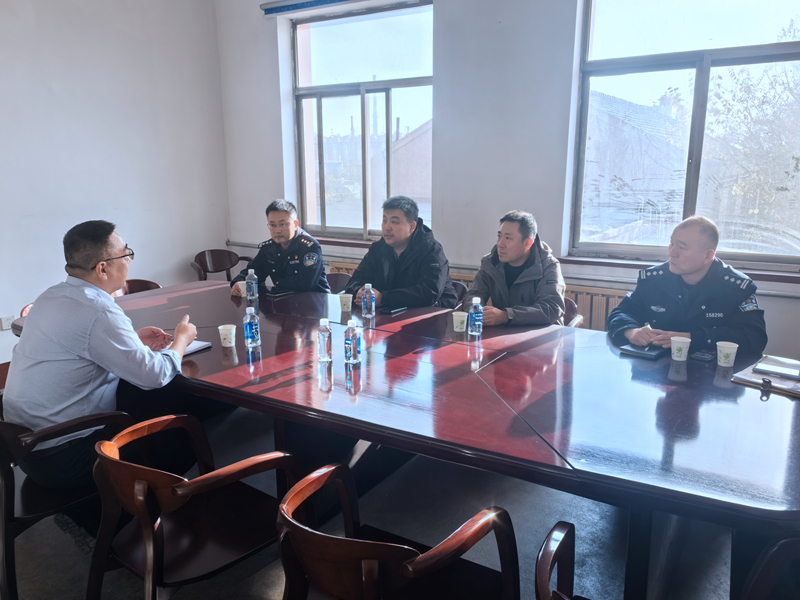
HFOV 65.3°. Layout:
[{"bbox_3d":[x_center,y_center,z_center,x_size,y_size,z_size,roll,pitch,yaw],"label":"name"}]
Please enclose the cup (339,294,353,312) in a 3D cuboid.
[{"bbox_3d":[-0.282,0.017,3.282,0.073,0.080,0.073,-1,12,-5],"label":"cup"}]

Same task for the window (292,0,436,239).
[{"bbox_3d":[-0.270,-1.423,5.181,1.478,1.841,0.100,7,14,31],"label":"window"}]

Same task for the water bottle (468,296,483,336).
[{"bbox_3d":[0.346,0.075,2.822,0.065,0.162,0.065,1,12,7],"label":"water bottle"}]

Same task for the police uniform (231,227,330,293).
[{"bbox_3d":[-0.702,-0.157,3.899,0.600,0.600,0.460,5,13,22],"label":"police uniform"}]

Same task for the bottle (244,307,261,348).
[{"bbox_3d":[-0.614,0.111,2.597,0.064,0.160,0.064,0,13,0],"label":"bottle"}]

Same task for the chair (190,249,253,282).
[{"bbox_3d":[-1.419,0.003,5.222,0.550,0.790,0.550,-8,15,-33],"label":"chair"}]

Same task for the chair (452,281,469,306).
[{"bbox_3d":[0.168,0.286,3.796,0.550,0.790,0.550,9,15,34],"label":"chair"}]

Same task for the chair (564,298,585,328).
[{"bbox_3d":[0.725,0.379,3.381,0.550,0.790,0.550,9,15,34],"label":"chair"}]

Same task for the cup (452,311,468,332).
[{"bbox_3d":[0.272,0.102,2.819,0.072,0.079,0.072,0,13,0],"label":"cup"}]

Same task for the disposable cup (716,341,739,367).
[{"bbox_3d":[1.227,0.206,2.344,0.072,0.079,0.072,9,15,34],"label":"disposable cup"}]

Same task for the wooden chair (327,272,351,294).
[{"bbox_3d":[-0.492,0.234,4.033,0.550,0.790,0.550,9,15,34],"label":"wooden chair"}]

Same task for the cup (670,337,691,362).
[{"bbox_3d":[1.110,0.195,2.453,0.074,0.080,0.074,6,13,25],"label":"cup"}]

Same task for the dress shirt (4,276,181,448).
[{"bbox_3d":[-1.117,0.174,2.221,0.550,0.550,0.540,11,17,41],"label":"dress shirt"}]

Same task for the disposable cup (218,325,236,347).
[{"bbox_3d":[-0.716,0.151,2.600,0.072,0.079,0.072,0,13,0],"label":"disposable cup"}]

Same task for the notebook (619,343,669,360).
[{"bbox_3d":[1.025,0.200,2.574,0.145,0.021,0.206,12,17,44],"label":"notebook"}]

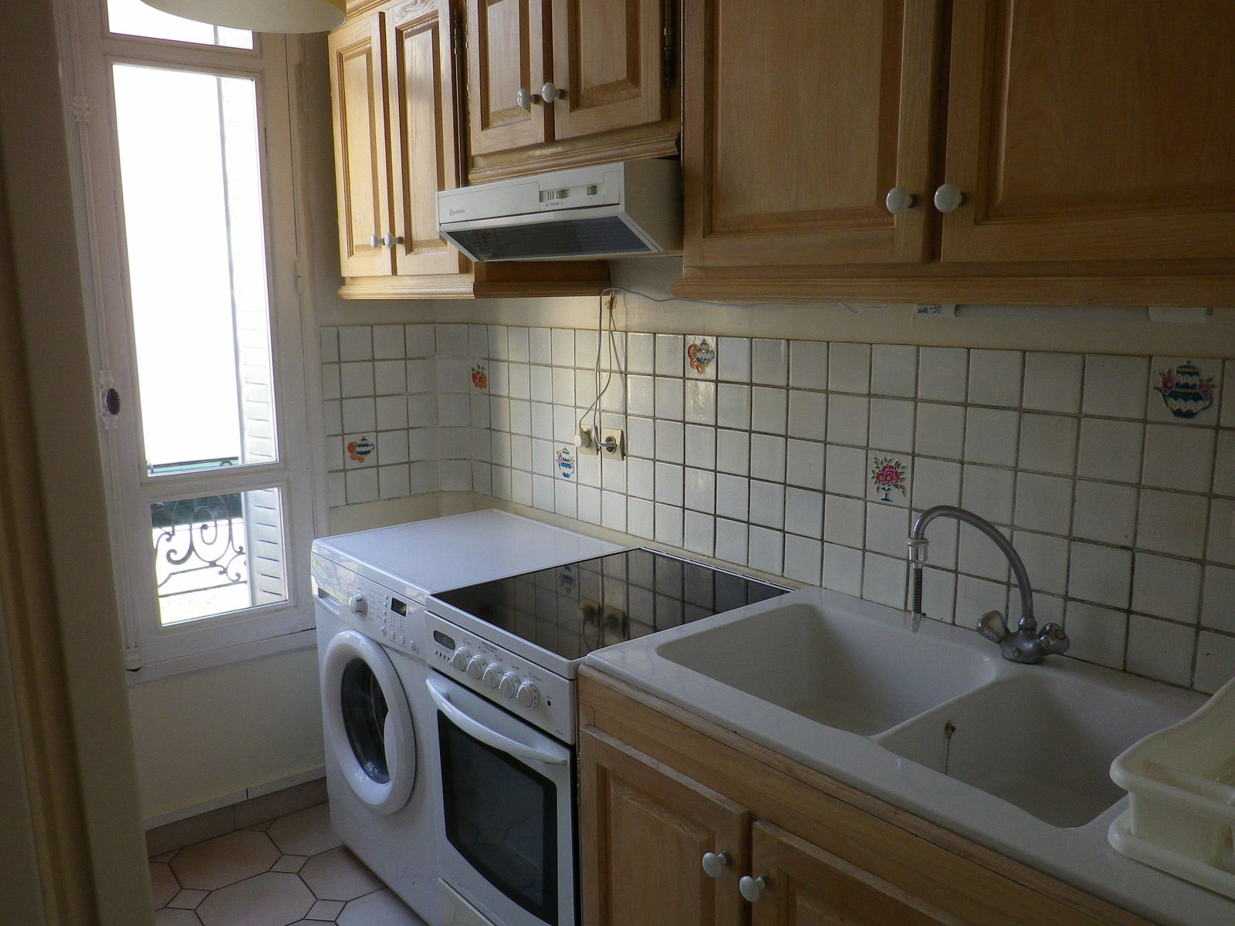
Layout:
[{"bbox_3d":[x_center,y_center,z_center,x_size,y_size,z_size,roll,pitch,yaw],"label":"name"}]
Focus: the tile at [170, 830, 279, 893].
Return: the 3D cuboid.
[{"bbox_3d":[-1.035,1.052,2.643,0.248,0.010,0.248,-8,13,-36],"label":"tile"}]

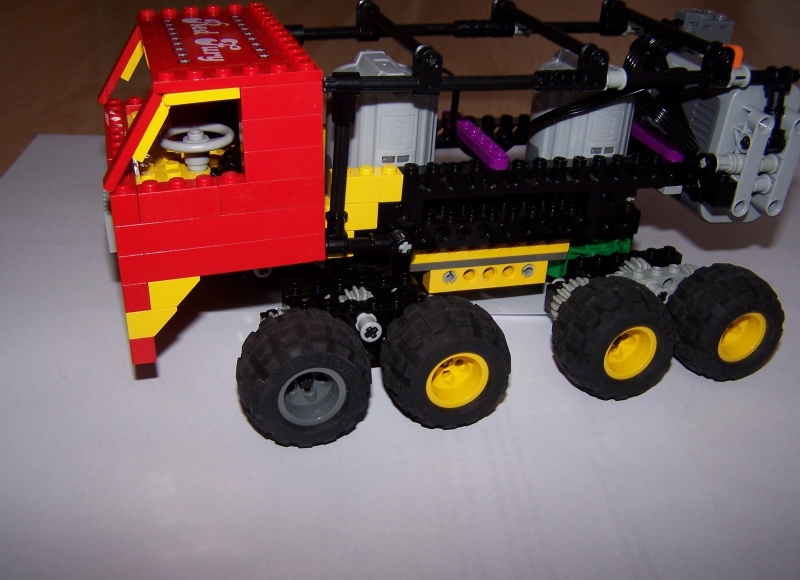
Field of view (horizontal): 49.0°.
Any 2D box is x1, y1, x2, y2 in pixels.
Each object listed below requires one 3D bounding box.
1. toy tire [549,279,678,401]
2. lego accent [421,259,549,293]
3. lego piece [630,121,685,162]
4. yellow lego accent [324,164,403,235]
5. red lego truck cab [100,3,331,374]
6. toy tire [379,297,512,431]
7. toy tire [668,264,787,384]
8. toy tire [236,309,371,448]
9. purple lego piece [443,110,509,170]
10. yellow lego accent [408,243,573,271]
[{"bbox_3d":[0.090,0.020,0.371,0.050,0.050,0.029,-7,30,-20],"label":"toy tire"},{"bbox_3d":[0.032,-0.008,0.337,0.048,0.010,0.008,-5,29,-17],"label":"lego accent"},{"bbox_3d":[0.096,-0.062,0.347,0.008,0.004,0.056,-5,29,-17],"label":"lego piece"},{"bbox_3d":[-0.015,-0.031,0.297,0.029,0.022,0.009,-5,29,-17],"label":"yellow lego accent"},{"bbox_3d":[-0.070,-0.043,0.310,0.067,0.092,0.096,-8,30,-16],"label":"red lego truck cab"},{"bbox_3d":[0.018,0.029,0.344,0.050,0.050,0.029,-5,29,-17],"label":"toy tire"},{"bbox_3d":[0.143,0.015,0.389,0.050,0.050,0.029,-7,30,-21],"label":"toy tire"},{"bbox_3d":[-0.036,0.033,0.329,0.050,0.050,0.029,-5,29,-18],"label":"toy tire"},{"bbox_3d":[0.027,-0.056,0.326,0.008,0.004,0.056,-5,29,-17],"label":"purple lego piece"},{"bbox_3d":[0.033,-0.014,0.335,0.064,0.007,0.009,-5,29,-17],"label":"yellow lego accent"}]

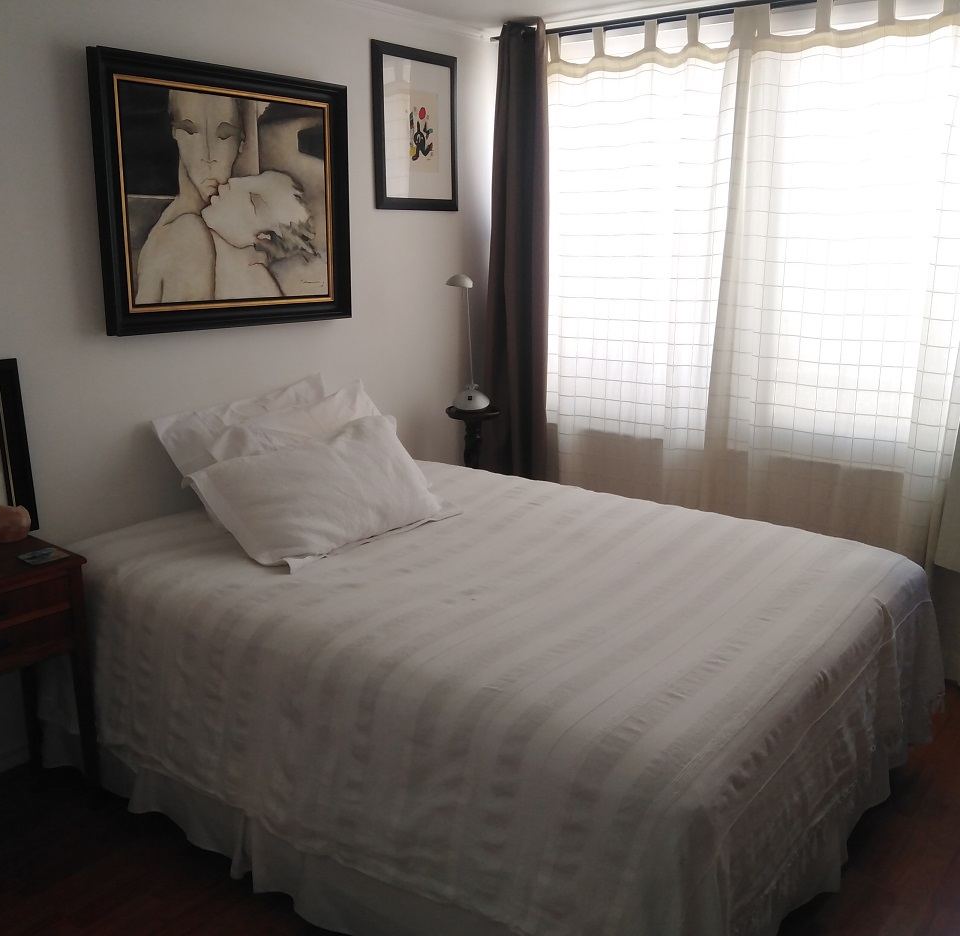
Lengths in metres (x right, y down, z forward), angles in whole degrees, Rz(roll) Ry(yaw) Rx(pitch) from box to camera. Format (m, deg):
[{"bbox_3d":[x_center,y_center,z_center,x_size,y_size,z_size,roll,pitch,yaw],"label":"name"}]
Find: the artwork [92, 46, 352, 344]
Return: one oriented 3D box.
[{"bbox_3d":[-0.756,-0.831,2.928,0.060,0.769,0.899,13,19,37],"label":"artwork"}]

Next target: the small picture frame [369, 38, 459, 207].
[{"bbox_3d":[-0.236,-1.255,3.499,0.025,0.567,0.458,13,19,37],"label":"small picture frame"}]

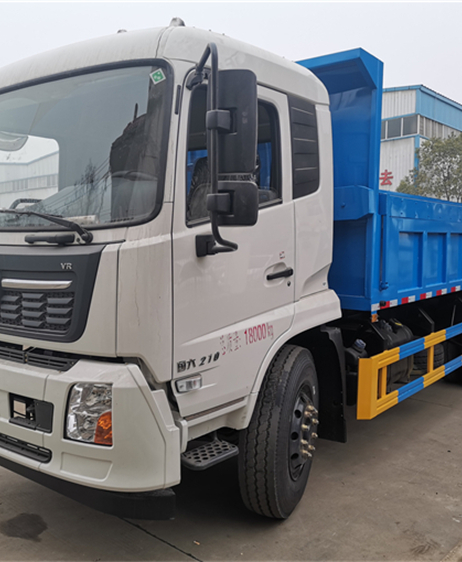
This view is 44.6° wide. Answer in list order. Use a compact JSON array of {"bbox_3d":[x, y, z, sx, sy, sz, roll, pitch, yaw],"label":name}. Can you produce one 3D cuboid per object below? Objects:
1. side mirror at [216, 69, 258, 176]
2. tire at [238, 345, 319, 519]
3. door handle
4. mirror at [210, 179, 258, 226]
[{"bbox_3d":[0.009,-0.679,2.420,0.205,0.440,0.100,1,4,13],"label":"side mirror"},{"bbox_3d":[0.326,0.928,3.533,0.280,1.020,1.020,2,4,21],"label":"tire"},{"bbox_3d":[0.274,-0.032,3.098,0.060,0.055,0.245,3,5,38],"label":"door handle"},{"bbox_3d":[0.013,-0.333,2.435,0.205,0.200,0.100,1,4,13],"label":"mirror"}]

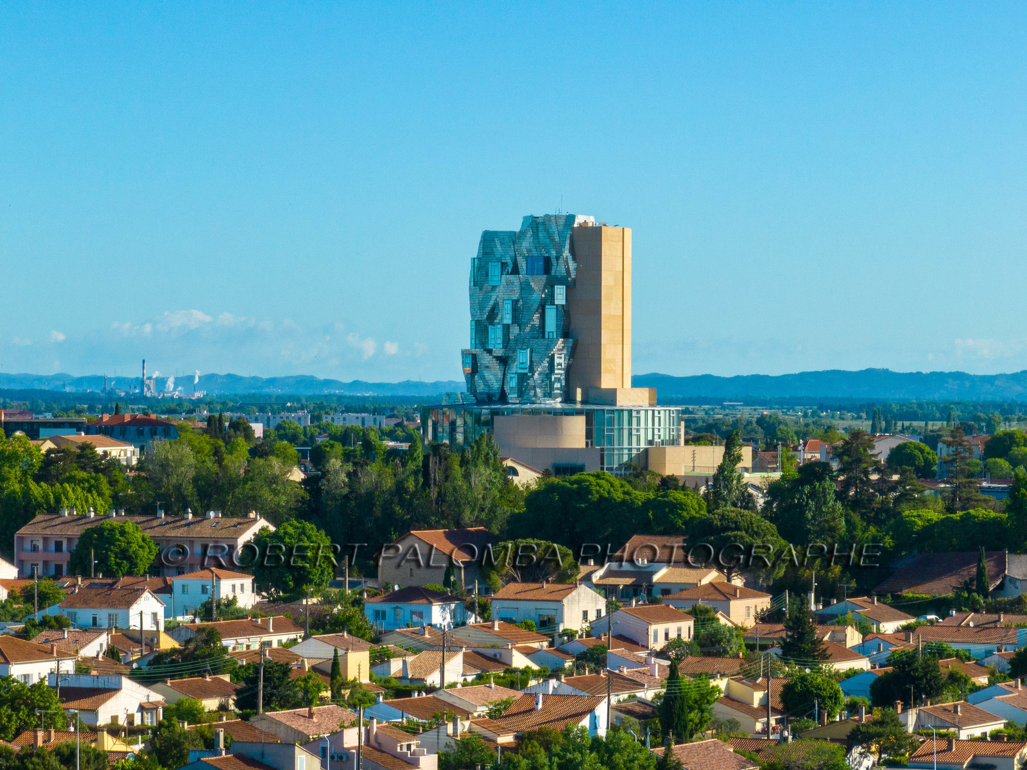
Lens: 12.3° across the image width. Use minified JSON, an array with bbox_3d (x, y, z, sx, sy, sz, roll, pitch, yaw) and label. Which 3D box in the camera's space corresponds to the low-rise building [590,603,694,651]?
[{"bbox_3d":[15.032,28.405,561.923,7.800,4.750,11.600,0,0,26],"label":"low-rise building"}]

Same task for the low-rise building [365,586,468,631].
[{"bbox_3d":[-12.494,28.101,604.623,9.400,5.400,10.400,0,0,23],"label":"low-rise building"}]

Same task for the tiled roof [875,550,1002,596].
[{"bbox_3d":[54.100,23.300,592.000,16.000,4.600,12.000,0,0,15],"label":"tiled roof"}]

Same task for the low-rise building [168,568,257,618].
[{"bbox_3d":[-38.721,26.941,617.003,7.800,6.600,7.800,0,0,33],"label":"low-rise building"}]

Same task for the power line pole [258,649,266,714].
[{"bbox_3d":[-23.809,28.539,452.003,0.400,7.400,0.400,0,0,-30],"label":"power line pole"}]

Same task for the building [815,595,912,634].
[{"bbox_3d":[41.440,28.286,574.033,10.400,5.000,10.400,0,0,28],"label":"building"}]

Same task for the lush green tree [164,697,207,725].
[{"bbox_3d":[-28.110,28.706,409.000,3.600,4.100,3.600,0,0,0],"label":"lush green tree"}]

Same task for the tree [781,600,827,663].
[{"bbox_3d":[32.465,27.966,533.003,5.100,8.100,5.000,0,0,0],"label":"tree"}]

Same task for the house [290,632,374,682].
[{"bbox_3d":[-19.067,29.135,501.002,8.000,5.900,9.200,0,0,27],"label":"house"}]

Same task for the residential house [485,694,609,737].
[{"bbox_3d":[2.700,29.590,411.320,8.000,5.300,7.800,0,0,28],"label":"residential house"}]

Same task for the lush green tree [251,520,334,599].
[{"bbox_3d":[-26.800,21.200,579.000,10.100,9.900,9.800,0,0,0],"label":"lush green tree"}]

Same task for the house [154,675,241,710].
[{"bbox_3d":[-30.800,30.210,456.220,8.000,4.000,9.800,0,0,29],"label":"house"}]

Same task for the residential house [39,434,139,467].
[{"bbox_3d":[-77.320,13.250,871.930,11.600,8.000,16.500,0,0,25],"label":"residential house"}]

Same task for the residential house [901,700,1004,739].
[{"bbox_3d":[37.630,30.125,419.002,8.000,4.200,9.700,0,0,24],"label":"residential house"}]

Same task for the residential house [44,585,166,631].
[{"bbox_3d":[-51.880,28.980,620.420,10.800,5.200,8.700,0,0,29],"label":"residential house"}]

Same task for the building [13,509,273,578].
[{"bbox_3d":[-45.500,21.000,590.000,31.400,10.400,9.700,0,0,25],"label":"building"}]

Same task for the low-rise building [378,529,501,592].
[{"bbox_3d":[-7.900,22.800,620.000,13.500,7.700,16.200,0,0,35],"label":"low-rise building"}]

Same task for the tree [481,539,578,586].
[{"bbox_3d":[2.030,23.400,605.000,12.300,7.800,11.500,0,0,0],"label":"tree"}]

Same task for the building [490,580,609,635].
[{"bbox_3d":[4.550,28.260,598.980,10.400,7.000,9.900,0,0,33],"label":"building"}]

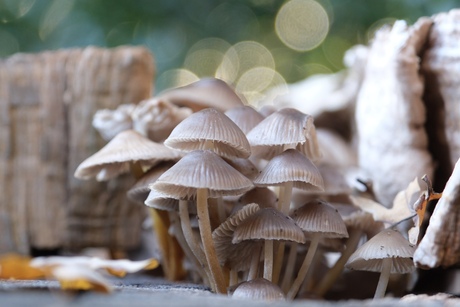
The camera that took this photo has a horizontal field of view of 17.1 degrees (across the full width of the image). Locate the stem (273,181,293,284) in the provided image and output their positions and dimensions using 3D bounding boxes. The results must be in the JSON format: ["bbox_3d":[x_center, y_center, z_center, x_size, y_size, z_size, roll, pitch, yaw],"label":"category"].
[{"bbox_3d":[0.018,0.027,0.524,0.004,0.037,0.003,8,0,0],"label":"stem"}]

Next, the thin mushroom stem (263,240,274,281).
[{"bbox_3d":[0.012,0.036,0.517,0.003,0.016,0.003,4,0,0],"label":"thin mushroom stem"}]

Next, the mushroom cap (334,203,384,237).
[{"bbox_3d":[0.044,0.023,0.523,0.018,0.011,0.017,5,-5,0],"label":"mushroom cap"}]

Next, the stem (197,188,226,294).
[{"bbox_3d":[-0.006,0.029,0.500,0.005,0.035,0.004,-10,-3,0],"label":"stem"}]

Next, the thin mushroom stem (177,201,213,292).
[{"bbox_3d":[-0.011,0.032,0.526,0.004,0.033,0.003,-18,0,0],"label":"thin mushroom stem"}]

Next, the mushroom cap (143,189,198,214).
[{"bbox_3d":[-0.020,0.016,0.530,0.020,0.010,0.019,-7,-1,0],"label":"mushroom cap"}]

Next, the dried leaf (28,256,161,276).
[{"bbox_3d":[-0.045,0.037,0.505,0.042,0.007,0.020,0,-4,0],"label":"dried leaf"}]

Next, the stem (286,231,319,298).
[{"bbox_3d":[0.025,0.039,0.523,0.003,0.026,0.003,21,0,0],"label":"stem"}]

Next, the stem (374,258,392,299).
[{"bbox_3d":[0.050,0.041,0.500,0.003,0.015,0.003,14,-3,0],"label":"stem"}]

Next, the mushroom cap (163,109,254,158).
[{"bbox_3d":[-0.007,-0.007,0.507,0.028,0.015,0.028,5,-6,0],"label":"mushroom cap"}]

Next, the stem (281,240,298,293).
[{"bbox_3d":[0.021,0.039,0.533,0.003,0.020,0.003,15,0,0],"label":"stem"}]

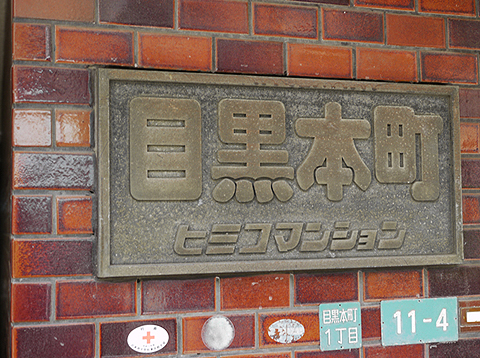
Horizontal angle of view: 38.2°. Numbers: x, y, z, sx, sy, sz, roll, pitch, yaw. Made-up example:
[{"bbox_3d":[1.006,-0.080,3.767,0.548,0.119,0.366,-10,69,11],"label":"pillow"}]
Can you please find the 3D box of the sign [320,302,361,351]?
[{"bbox_3d":[0.134,0.193,0.909,0.059,0.060,0.007,0,-4,-18],"label":"sign"}]

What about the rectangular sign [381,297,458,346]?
[{"bbox_3d":[0.248,0.195,0.947,0.120,0.060,0.007,0,-4,-18],"label":"rectangular sign"}]

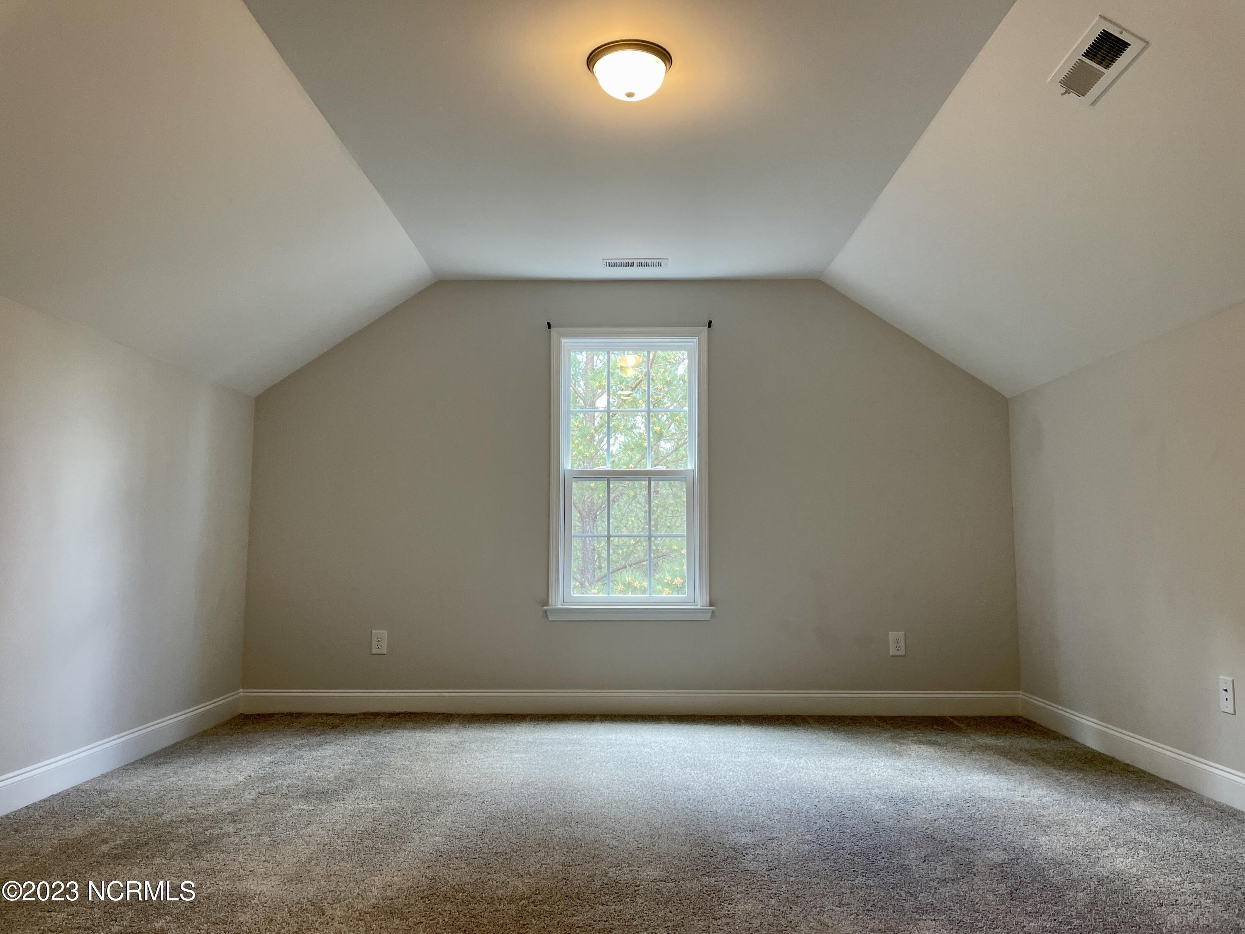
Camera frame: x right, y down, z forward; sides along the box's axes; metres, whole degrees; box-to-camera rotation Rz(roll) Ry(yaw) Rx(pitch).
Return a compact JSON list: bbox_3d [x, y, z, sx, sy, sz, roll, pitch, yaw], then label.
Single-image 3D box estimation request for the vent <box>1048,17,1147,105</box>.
[{"bbox_3d":[1.348,-1.150,2.667,0.148,0.018,0.345,33,-4,3],"label":"vent"}]

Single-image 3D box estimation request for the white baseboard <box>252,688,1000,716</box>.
[{"bbox_3d":[0.040,1.291,5.096,4.247,0.136,0.018,0,-5,0],"label":"white baseboard"}]

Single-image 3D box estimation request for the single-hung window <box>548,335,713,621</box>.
[{"bbox_3d":[0.040,0.031,5.208,0.932,1.637,0.090,0,-5,0],"label":"single-hung window"}]

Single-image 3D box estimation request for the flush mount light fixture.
[{"bbox_3d":[0.023,-1.222,2.939,0.275,0.125,0.275,0,-5,0],"label":"flush mount light fixture"}]

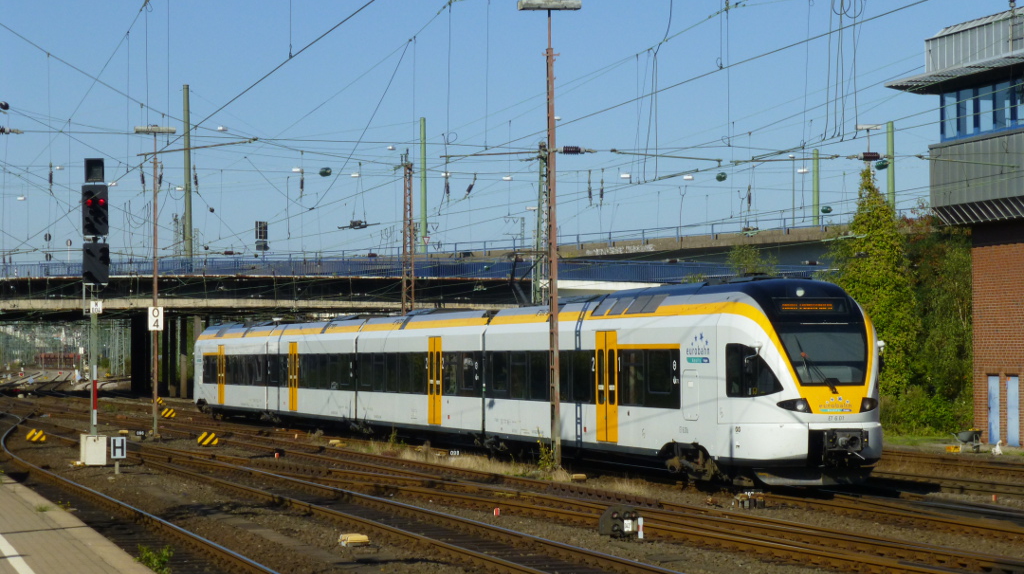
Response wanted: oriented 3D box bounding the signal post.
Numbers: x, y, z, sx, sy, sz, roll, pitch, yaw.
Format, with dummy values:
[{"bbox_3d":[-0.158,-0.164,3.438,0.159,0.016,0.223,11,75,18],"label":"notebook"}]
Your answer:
[{"bbox_3d":[-10.257,0.578,65.500,0.670,7.400,0.550,0,-2,-10],"label":"signal post"}]

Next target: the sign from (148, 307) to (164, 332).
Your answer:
[{"bbox_3d":[-11.767,1.048,88.000,0.490,0.780,0.050,0,-2,-10],"label":"sign"}]

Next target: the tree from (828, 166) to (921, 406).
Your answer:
[{"bbox_3d":[12.999,0.343,96.000,3.300,9.200,3.200,0,-2,0],"label":"tree"}]

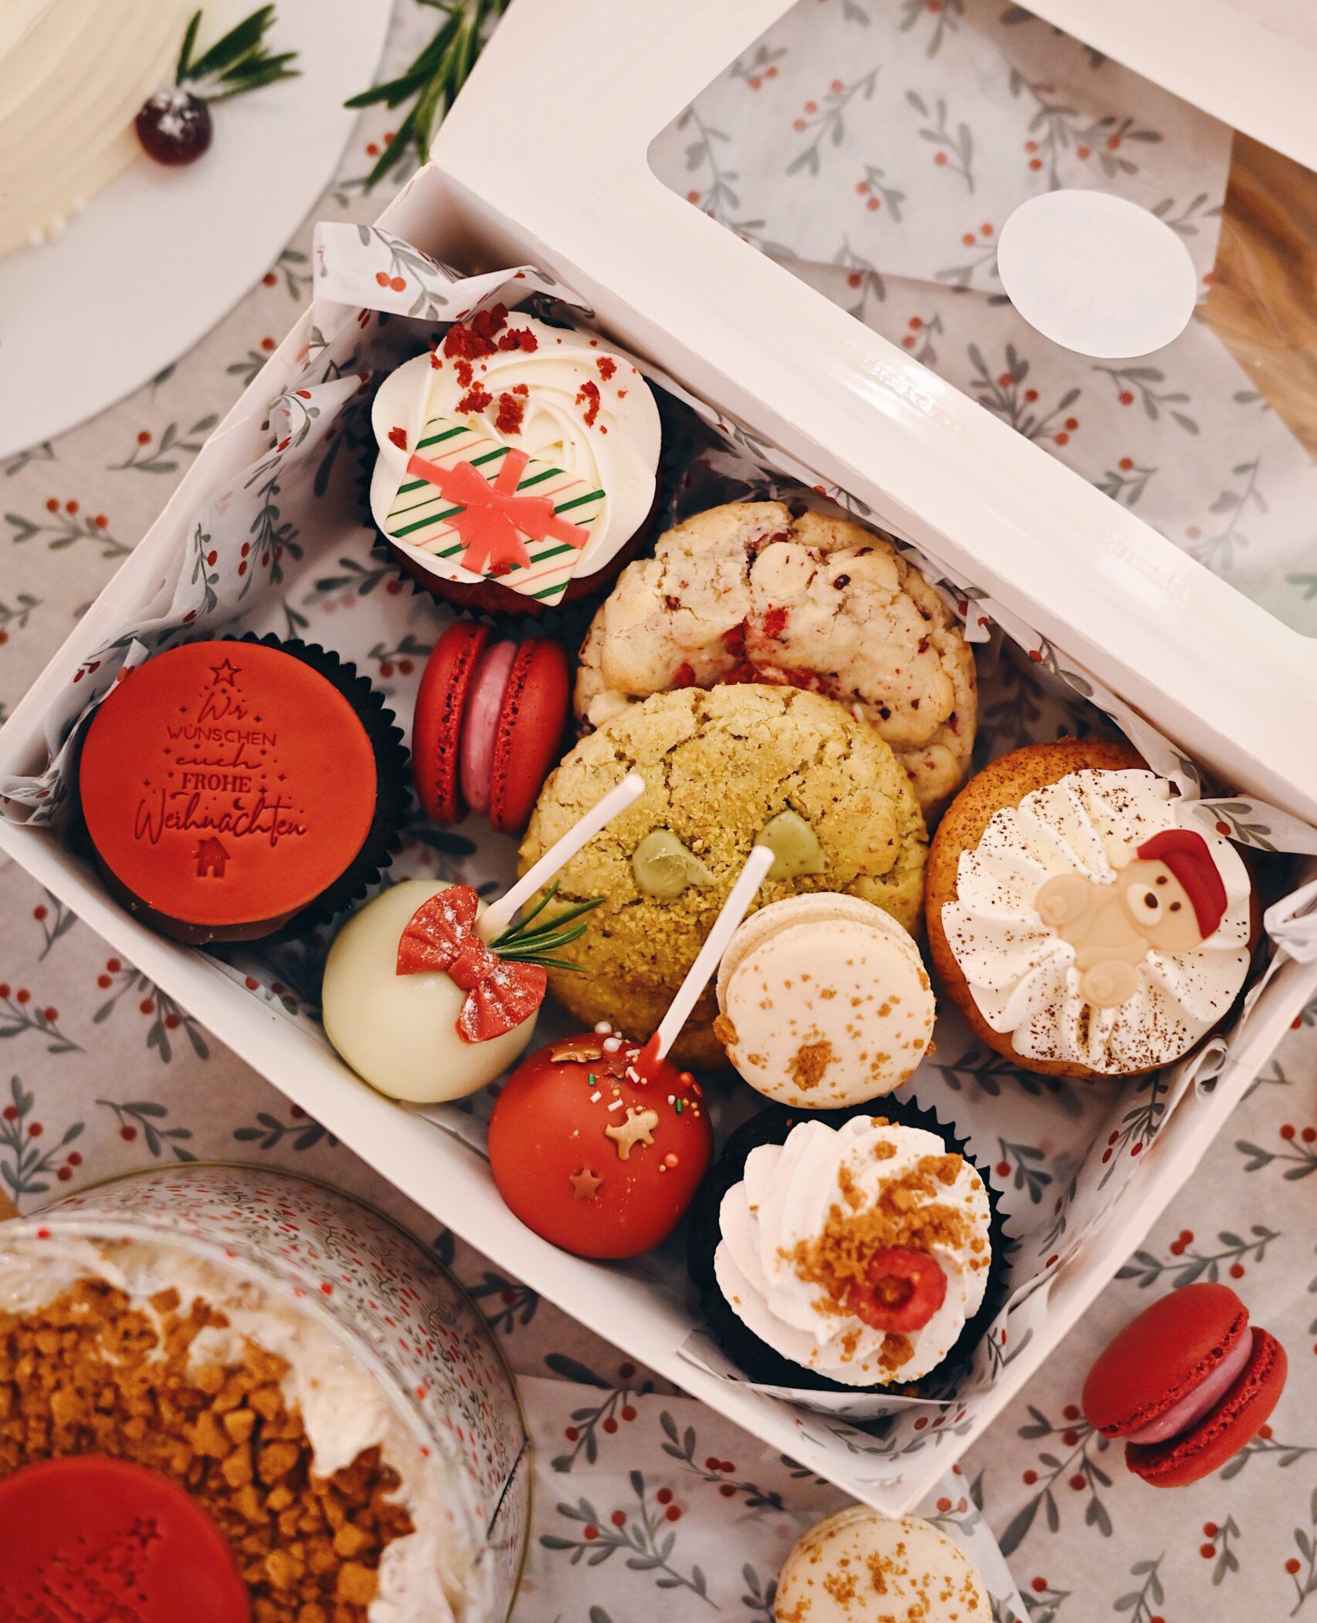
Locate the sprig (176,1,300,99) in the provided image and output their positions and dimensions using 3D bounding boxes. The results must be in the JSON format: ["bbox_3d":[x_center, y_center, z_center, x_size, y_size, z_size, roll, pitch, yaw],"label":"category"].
[{"bbox_3d":[-0.102,-0.182,0.529,0.032,0.016,0.025,-32,85,0],"label":"sprig"}]

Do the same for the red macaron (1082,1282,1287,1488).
[{"bbox_3d":[0.117,0.128,0.489,0.045,0.045,0.032,-38,85,-1],"label":"red macaron"}]

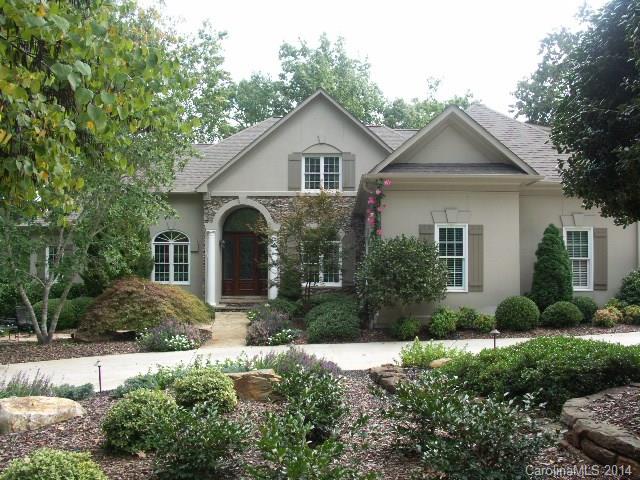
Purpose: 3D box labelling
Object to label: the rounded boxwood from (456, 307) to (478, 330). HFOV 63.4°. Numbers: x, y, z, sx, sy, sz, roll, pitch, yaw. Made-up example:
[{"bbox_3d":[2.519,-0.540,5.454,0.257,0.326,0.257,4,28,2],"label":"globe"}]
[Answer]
[{"bbox_3d":[4.188,2.229,14.700,0.660,0.700,0.660,0,-1,-4],"label":"rounded boxwood"}]

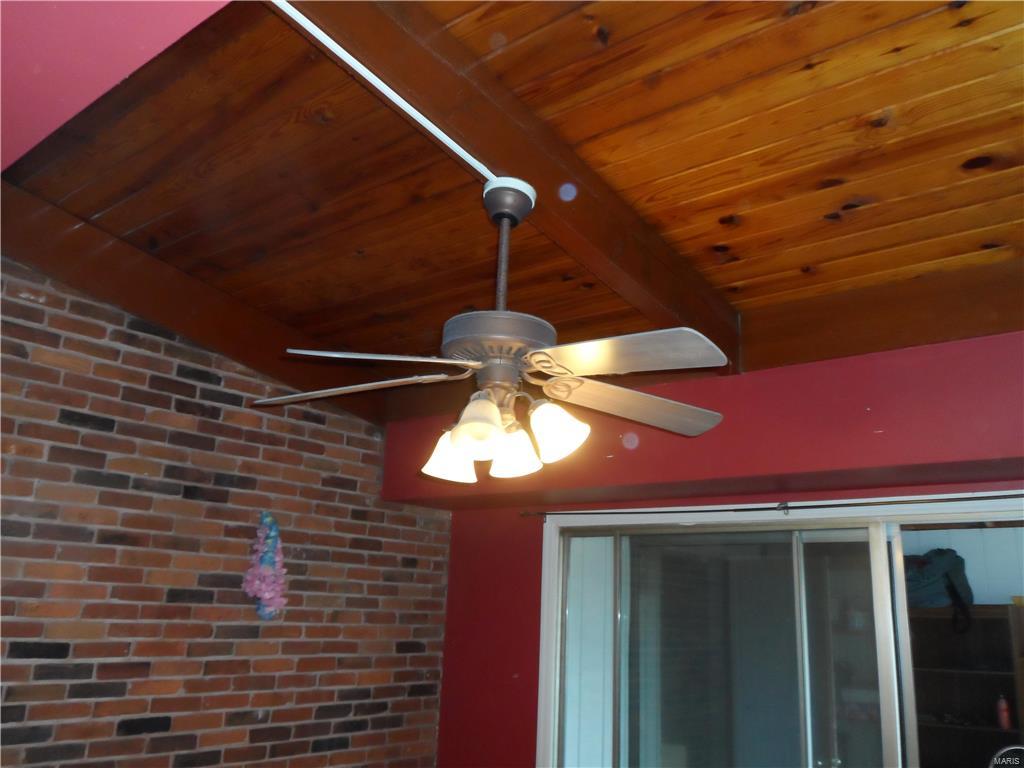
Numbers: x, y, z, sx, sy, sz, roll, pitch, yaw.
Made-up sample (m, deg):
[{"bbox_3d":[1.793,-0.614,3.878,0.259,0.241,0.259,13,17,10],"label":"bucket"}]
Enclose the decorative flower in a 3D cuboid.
[{"bbox_3d":[-1.043,0.782,3.559,0.110,0.460,0.185,-10,-20,41],"label":"decorative flower"}]

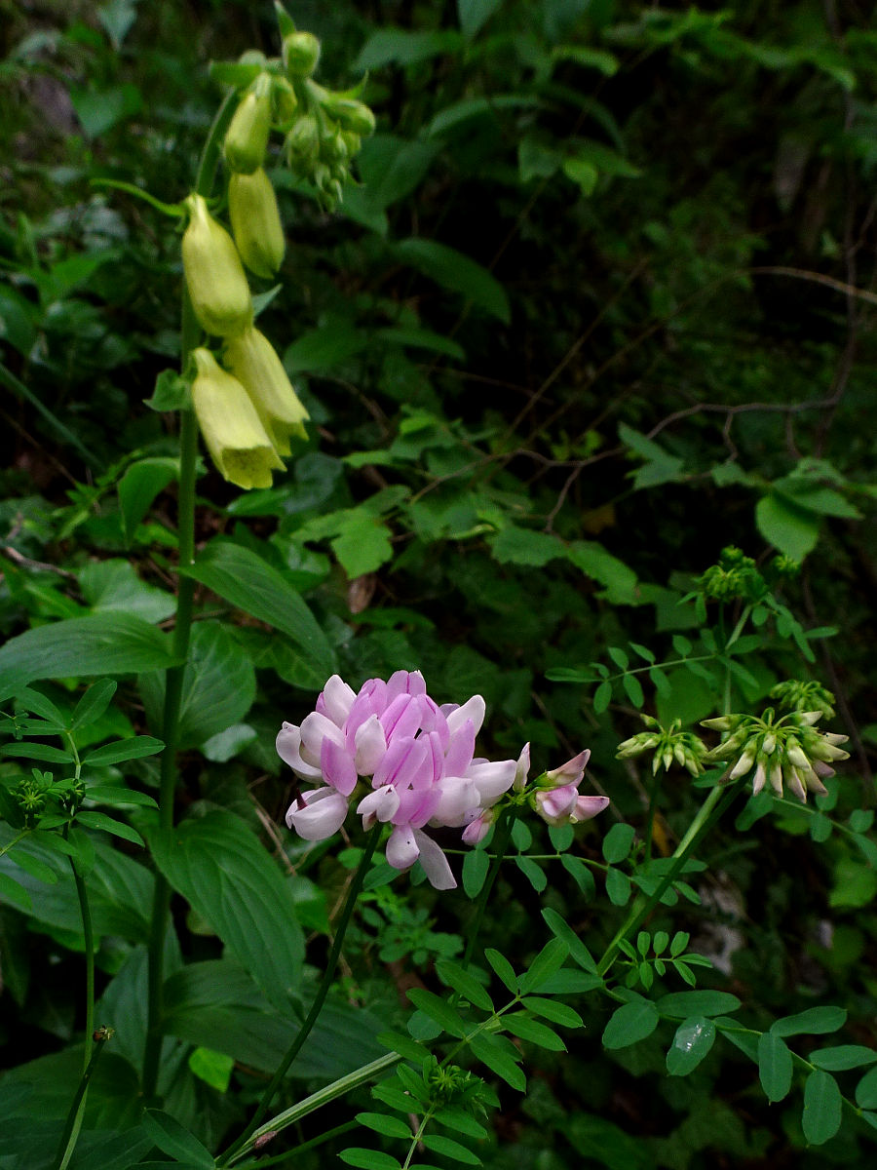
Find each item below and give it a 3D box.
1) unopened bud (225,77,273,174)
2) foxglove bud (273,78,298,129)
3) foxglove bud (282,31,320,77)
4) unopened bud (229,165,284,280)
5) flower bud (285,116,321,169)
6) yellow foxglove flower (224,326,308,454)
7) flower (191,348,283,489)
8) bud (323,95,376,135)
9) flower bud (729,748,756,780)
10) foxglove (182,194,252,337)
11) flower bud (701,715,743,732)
[{"bbox_3d":[-0.060,-0.150,0.264,0.014,0.034,0.014,11,-9,-20],"label":"unopened bud"},{"bbox_3d":[-0.052,-0.163,0.275,0.008,0.017,0.008,-10,-6,-20],"label":"foxglove bud"},{"bbox_3d":[-0.046,-0.176,0.270,0.012,0.013,0.012,-9,36,-20],"label":"foxglove bud"},{"bbox_3d":[-0.060,-0.122,0.270,0.017,0.041,0.017,-7,-6,-20],"label":"unopened bud"},{"bbox_3d":[-0.044,-0.146,0.268,0.011,0.019,0.011,9,-9,-20],"label":"flower bud"},{"bbox_3d":[-0.059,-0.066,0.270,0.020,0.051,0.020,-22,-15,-19],"label":"yellow foxglove flower"},{"bbox_3d":[-0.068,-0.055,0.260,0.021,0.052,0.021,-20,-20,-19],"label":"flower"},{"bbox_3d":[-0.031,-0.158,0.272,0.021,0.010,0.010,32,-12,9],"label":"bud"},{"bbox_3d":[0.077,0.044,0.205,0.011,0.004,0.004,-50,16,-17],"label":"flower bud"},{"bbox_3d":[-0.073,-0.103,0.260,0.021,0.050,0.021,-10,-14,-20],"label":"foxglove"},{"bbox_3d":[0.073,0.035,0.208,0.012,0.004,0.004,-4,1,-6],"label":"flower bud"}]

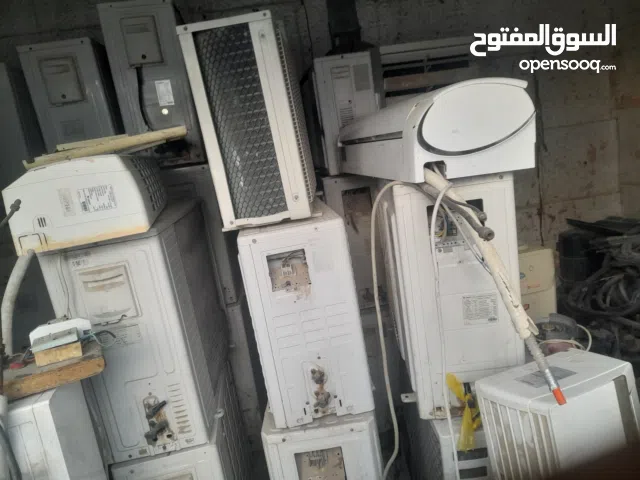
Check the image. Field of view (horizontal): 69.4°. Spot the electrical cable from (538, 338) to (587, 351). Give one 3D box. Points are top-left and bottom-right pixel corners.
[{"bbox_3d":[0.682,0.297,1.300,0.135,0.040,0.060,-10,13,-2],"label":"electrical cable"}]

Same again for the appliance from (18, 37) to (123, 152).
[{"bbox_3d":[-1.178,-0.662,2.439,0.295,0.560,0.790,-11,13,-8],"label":"appliance"}]

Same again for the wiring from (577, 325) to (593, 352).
[{"bbox_3d":[0.744,0.276,1.300,0.045,0.083,0.050,-10,13,-2],"label":"wiring"}]

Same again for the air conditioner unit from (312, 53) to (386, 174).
[{"bbox_3d":[0.086,-0.688,2.617,0.275,0.545,0.770,-11,13,-7],"label":"air conditioner unit"}]

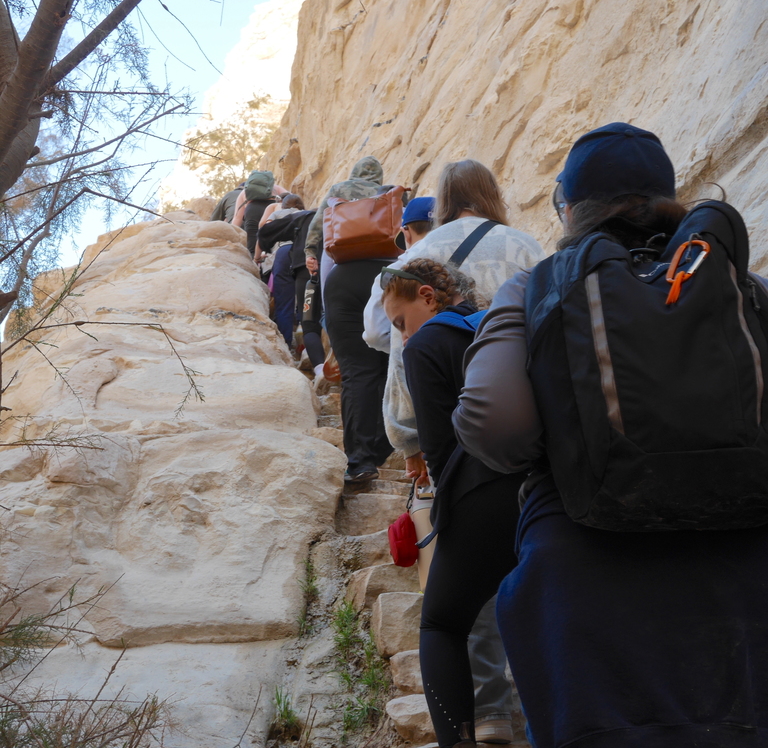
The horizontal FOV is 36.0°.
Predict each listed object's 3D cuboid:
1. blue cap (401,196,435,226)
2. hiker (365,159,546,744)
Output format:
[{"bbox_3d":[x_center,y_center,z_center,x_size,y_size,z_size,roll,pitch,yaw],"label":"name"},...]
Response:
[{"bbox_3d":[0.130,-0.616,4.720,0.180,0.140,0.260,7,-24,-24],"label":"blue cap"},{"bbox_3d":[0.230,0.162,3.425,0.520,1.690,0.520,2,-15,-8],"label":"hiker"}]

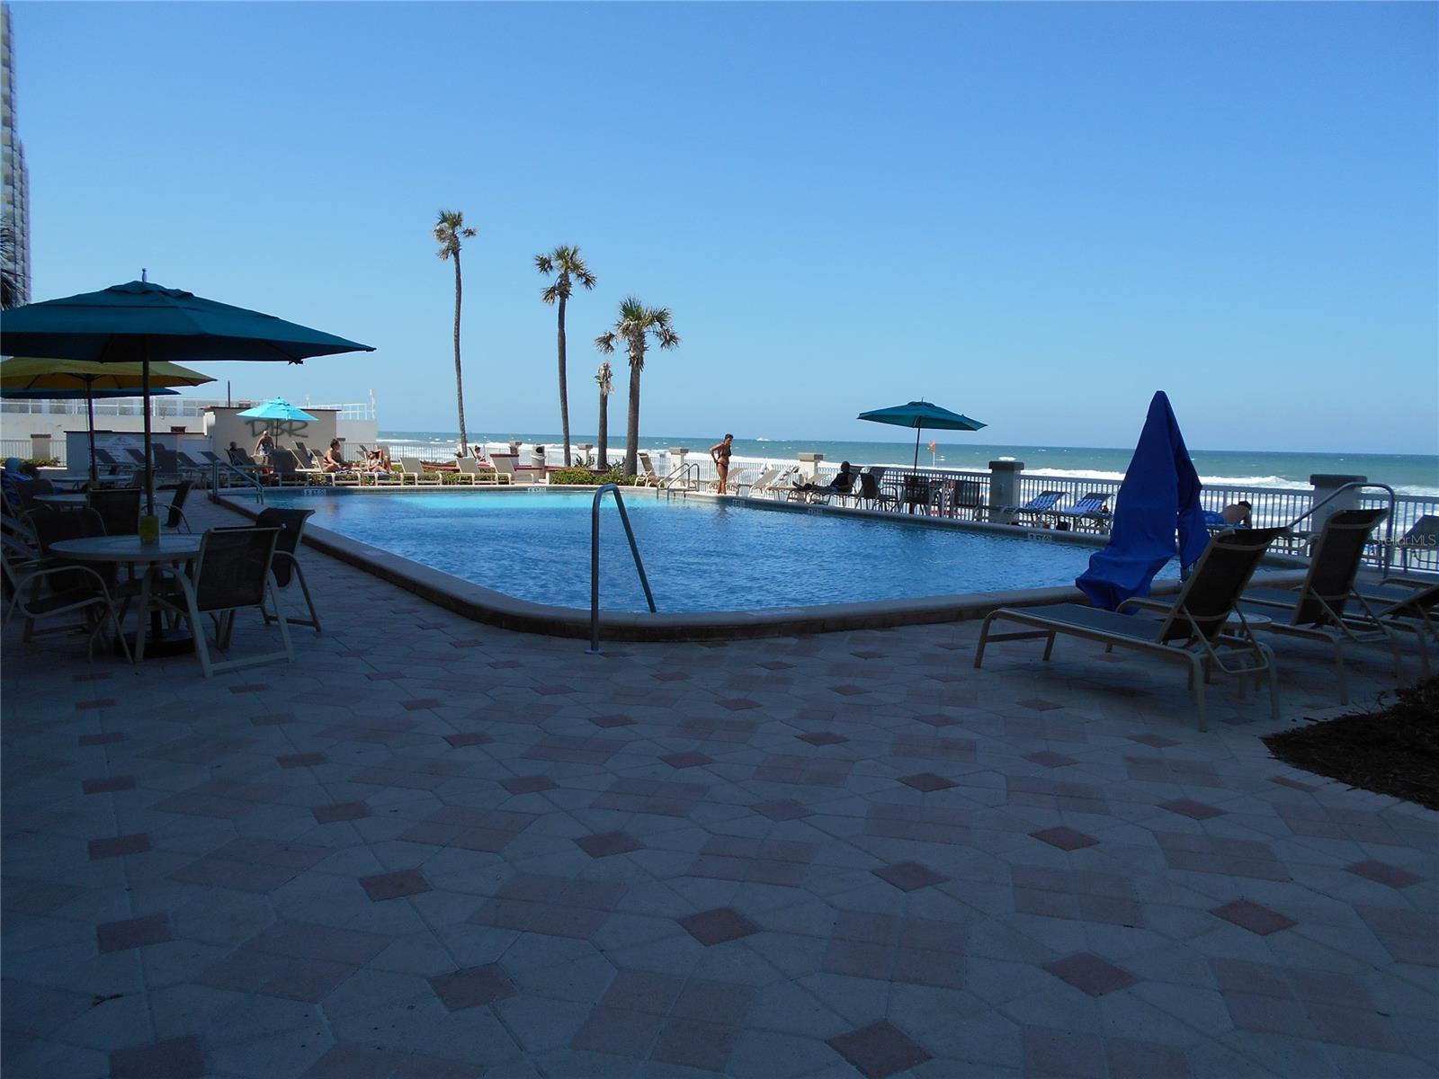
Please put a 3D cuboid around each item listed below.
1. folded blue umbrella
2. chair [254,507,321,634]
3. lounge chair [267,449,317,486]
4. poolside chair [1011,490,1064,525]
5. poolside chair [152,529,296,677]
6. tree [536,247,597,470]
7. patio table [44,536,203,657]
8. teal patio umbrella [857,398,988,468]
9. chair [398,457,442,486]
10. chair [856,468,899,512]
[{"bbox_3d":[4.090,-0.368,10.352,1.100,2.080,0.700,-2,6,-28],"label":"folded blue umbrella"},{"bbox_3d":[-3.487,0.252,8.114,0.610,0.935,0.740,4,6,27],"label":"chair"},{"bbox_3d":[-11.103,-1.781,27.973,0.690,0.950,1.850,-2,6,-28],"label":"lounge chair"},{"bbox_3d":[5.811,-0.530,20.427,1.800,0.780,0.670,-2,6,-35],"label":"poolside chair"},{"bbox_3d":[-3.324,0.352,7.138,0.760,0.925,0.620,4,6,30],"label":"poolside chair"},{"bbox_3d":[-5.353,-6.143,37.700,2.100,8.106,2.100,1,5,0],"label":"tree"},{"bbox_3d":[-3.900,0.403,7.508,1.260,0.730,1.260,-2,6,-28],"label":"patio table"},{"bbox_3d":[4.182,-1.692,22.431,2.720,2.470,2.720,-2,6,-28],"label":"teal patio umbrella"},{"bbox_3d":[-8.436,-1.876,30.400,0.700,0.850,1.800,-2,6,-31],"label":"chair"},{"bbox_3d":[3.267,-0.888,22.200,0.700,0.920,0.600,-1,6,-25],"label":"chair"}]

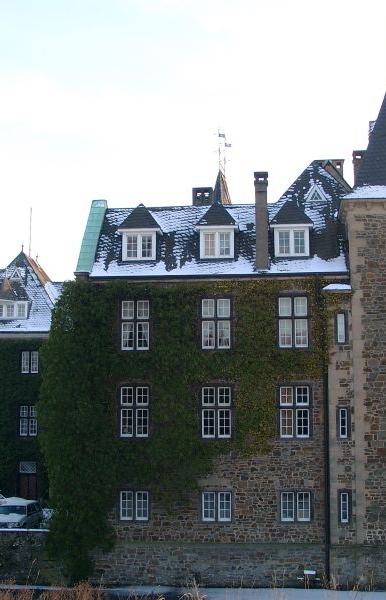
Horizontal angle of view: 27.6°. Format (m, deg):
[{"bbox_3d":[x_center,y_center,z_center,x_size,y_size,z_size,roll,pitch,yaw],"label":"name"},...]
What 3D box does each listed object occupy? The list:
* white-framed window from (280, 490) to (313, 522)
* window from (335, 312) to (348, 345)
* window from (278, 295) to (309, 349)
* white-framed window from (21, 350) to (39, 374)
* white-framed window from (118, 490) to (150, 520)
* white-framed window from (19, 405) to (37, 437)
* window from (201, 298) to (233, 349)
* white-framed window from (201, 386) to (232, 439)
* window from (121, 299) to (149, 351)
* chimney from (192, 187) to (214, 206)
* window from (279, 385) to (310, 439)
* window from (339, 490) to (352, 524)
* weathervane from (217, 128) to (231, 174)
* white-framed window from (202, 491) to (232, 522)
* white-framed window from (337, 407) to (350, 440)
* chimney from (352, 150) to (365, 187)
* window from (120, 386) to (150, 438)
[{"bbox_3d":[4.780,9.617,36.518,1.399,1.370,0.150,-1,-8,6],"label":"white-framed window"},{"bbox_3d":[7.135,1.369,37.680,0.337,1.403,0.150,-1,-9,6],"label":"window"},{"bbox_3d":[4.881,1.099,37.976,1.402,2.417,0.150,-1,-9,6],"label":"window"},{"bbox_3d":[-10.773,4.153,52.095,1.227,1.567,0.200,-1,-6,6],"label":"white-framed window"},{"bbox_3d":[-2.778,9.827,37.448,1.372,1.372,0.150,-1,-9,6],"label":"white-framed window"},{"bbox_3d":[-11.044,8.163,53.024,1.202,2.065,0.150,-1,-8,5],"label":"white-framed window"},{"bbox_3d":[1.159,1.203,38.589,1.465,2.559,0.200,-1,-6,5],"label":"window"},{"bbox_3d":[1.146,5.461,38.147,1.448,2.501,0.200,-1,-6,5],"label":"white-framed window"},{"bbox_3d":[-2.790,1.281,38.475,1.382,2.406,0.150,-1,-8,6],"label":"window"},{"bbox_3d":[0.546,-5.700,45.035,1.176,1.550,0.750,-1,-6,5],"label":"chimney"},{"bbox_3d":[4.902,5.382,37.842,1.434,2.552,0.200,-1,-6,5],"label":"window"},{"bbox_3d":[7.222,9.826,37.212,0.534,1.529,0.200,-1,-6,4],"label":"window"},{"bbox_3d":[1.934,-9.094,47.858,0.822,2.843,0.300,-1,-6,5],"label":"weathervane"},{"bbox_3d":[1.133,9.712,36.906,1.391,1.370,0.150,-1,-8,6],"label":"white-framed window"},{"bbox_3d":[7.115,5.821,36.976,0.332,1.363,0.150,-1,-9,6],"label":"white-framed window"},{"bbox_3d":[10.037,-7.699,47.319,0.786,2.700,0.900,-1,-8,5],"label":"chimney"},{"bbox_3d":[-2.790,5.439,37.914,1.387,2.407,0.150,-1,-8,6],"label":"window"}]

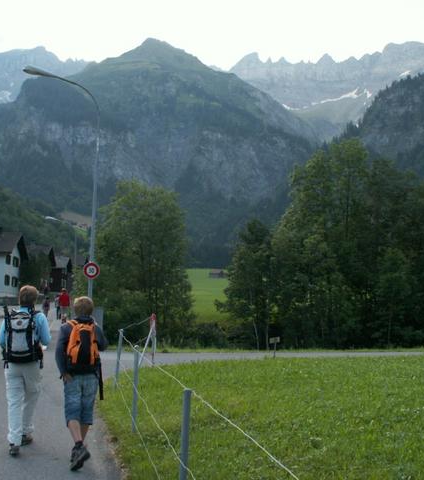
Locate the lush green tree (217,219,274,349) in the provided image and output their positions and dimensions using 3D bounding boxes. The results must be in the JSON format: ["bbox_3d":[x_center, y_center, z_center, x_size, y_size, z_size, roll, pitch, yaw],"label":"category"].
[{"bbox_3d":[1.071,1.407,21.432,1.900,4.233,1.900,2,-5,0],"label":"lush green tree"}]

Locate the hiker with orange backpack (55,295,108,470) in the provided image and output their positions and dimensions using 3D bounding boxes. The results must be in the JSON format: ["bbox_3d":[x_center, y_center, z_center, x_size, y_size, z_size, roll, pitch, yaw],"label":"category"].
[{"bbox_3d":[-1.297,1.395,6.533,0.520,1.623,0.660,3,-5,-12],"label":"hiker with orange backpack"}]

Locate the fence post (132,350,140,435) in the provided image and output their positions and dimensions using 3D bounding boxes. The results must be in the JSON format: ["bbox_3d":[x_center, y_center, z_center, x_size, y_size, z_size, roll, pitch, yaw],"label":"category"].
[{"bbox_3d":[-0.921,1.829,7.874,0.055,1.007,0.055,2,-5,0],"label":"fence post"}]

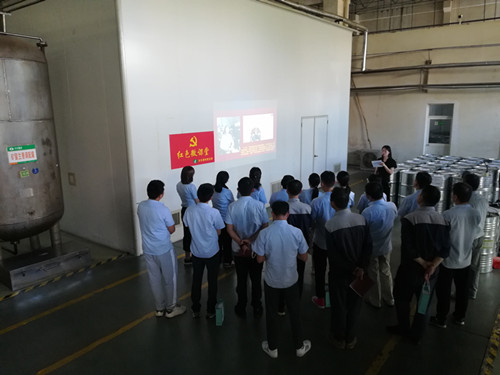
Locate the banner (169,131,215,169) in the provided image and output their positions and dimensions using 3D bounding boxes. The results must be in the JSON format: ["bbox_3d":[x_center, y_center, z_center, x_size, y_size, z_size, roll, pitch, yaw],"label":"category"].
[{"bbox_3d":[-1.088,-0.738,7.352,0.020,0.635,1.190,8,15,36],"label":"banner"}]

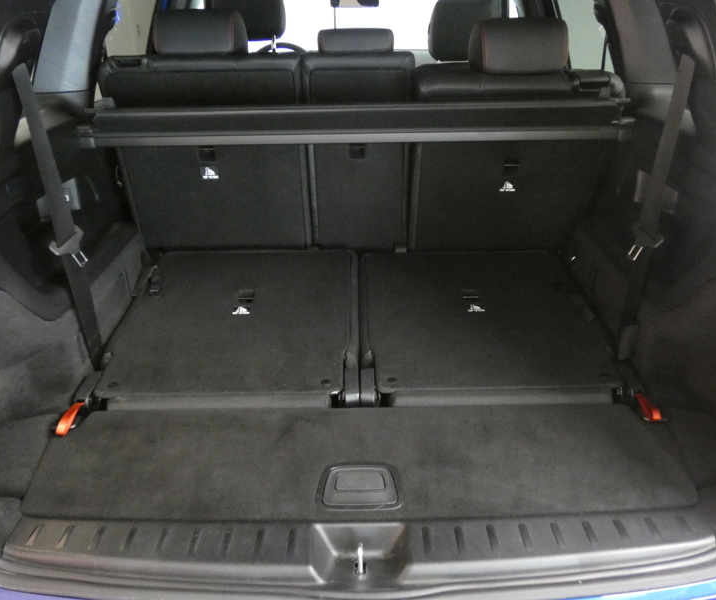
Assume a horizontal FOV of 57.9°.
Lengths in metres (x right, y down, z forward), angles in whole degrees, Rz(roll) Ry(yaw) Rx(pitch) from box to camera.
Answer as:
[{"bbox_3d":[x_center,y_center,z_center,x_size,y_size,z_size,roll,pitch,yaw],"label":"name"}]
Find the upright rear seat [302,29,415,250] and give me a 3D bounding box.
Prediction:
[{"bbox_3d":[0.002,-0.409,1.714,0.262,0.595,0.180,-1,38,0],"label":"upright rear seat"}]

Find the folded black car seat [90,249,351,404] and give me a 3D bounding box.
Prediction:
[{"bbox_3d":[-0.267,0.052,1.573,0.524,0.055,0.597,-1,33,0],"label":"folded black car seat"}]

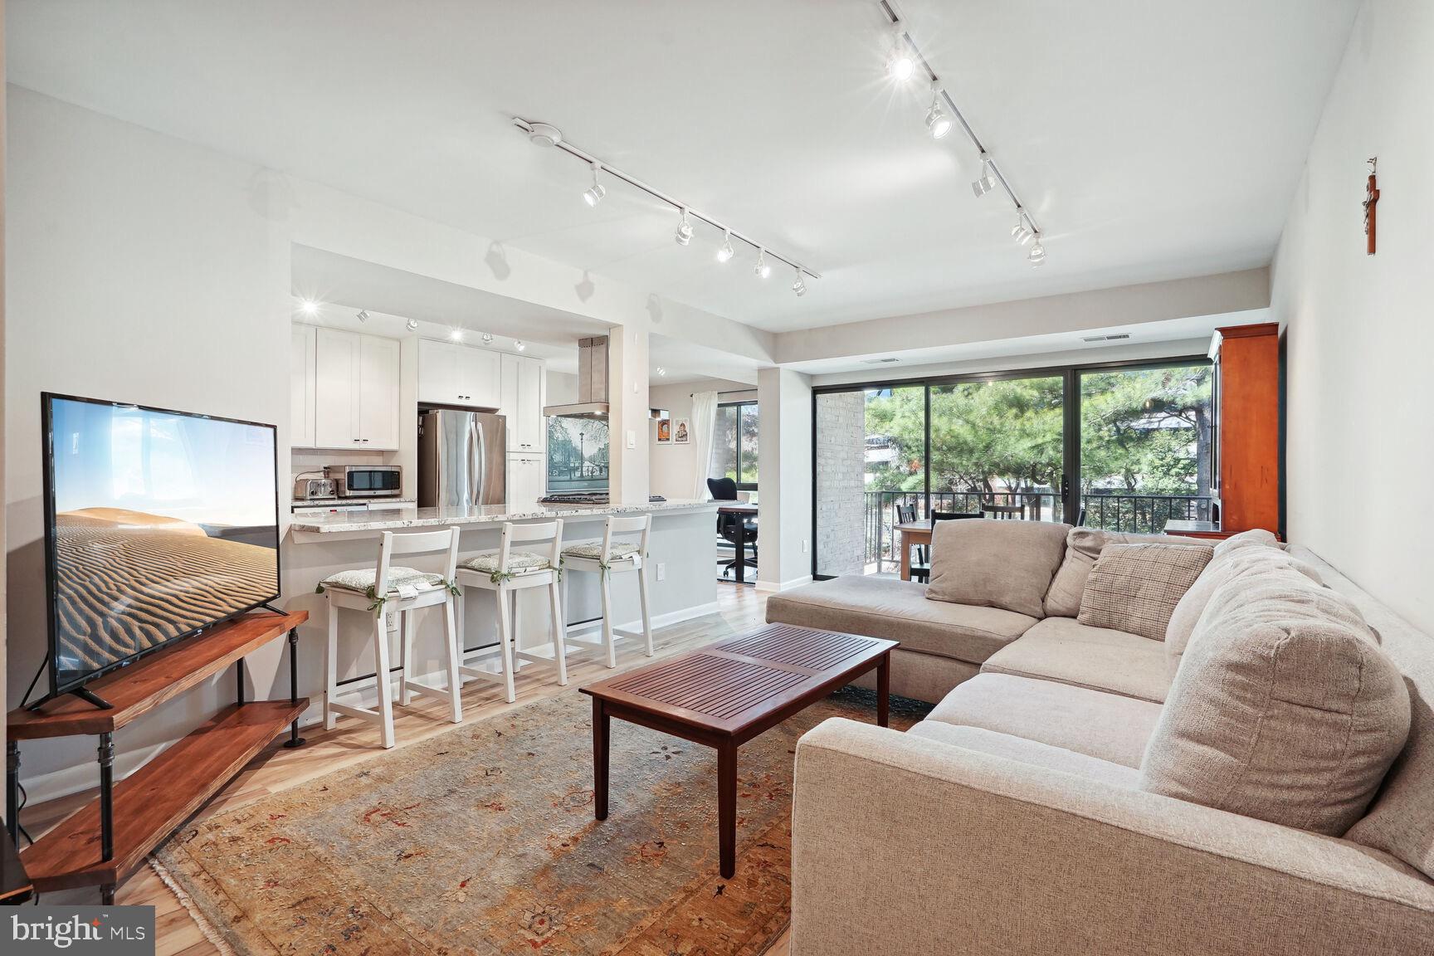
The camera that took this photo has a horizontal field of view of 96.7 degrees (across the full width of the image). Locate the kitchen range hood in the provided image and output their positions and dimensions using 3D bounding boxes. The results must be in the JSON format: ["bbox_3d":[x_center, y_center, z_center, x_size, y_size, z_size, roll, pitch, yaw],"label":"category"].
[{"bbox_3d":[-0.833,-0.751,4.849,0.600,0.596,0.760,1,1,37],"label":"kitchen range hood"}]

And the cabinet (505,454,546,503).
[{"bbox_3d":[-2.369,0.396,7.223,0.600,1.356,0.600,1,1,37],"label":"cabinet"}]

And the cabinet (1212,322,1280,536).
[{"bbox_3d":[3.259,-0.275,3.963,0.285,1.130,1.060,0,0,37],"label":"cabinet"}]

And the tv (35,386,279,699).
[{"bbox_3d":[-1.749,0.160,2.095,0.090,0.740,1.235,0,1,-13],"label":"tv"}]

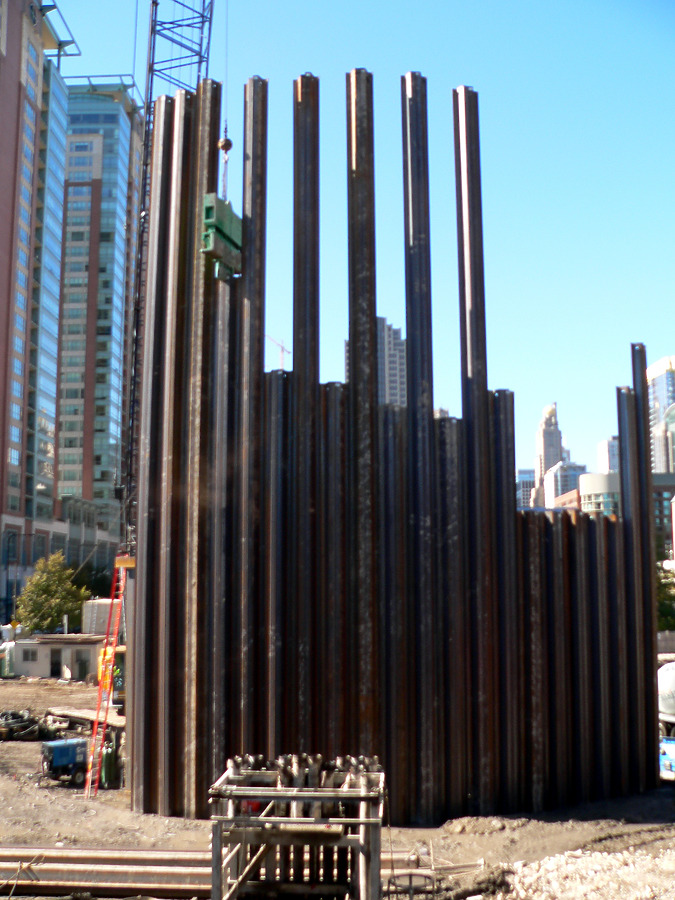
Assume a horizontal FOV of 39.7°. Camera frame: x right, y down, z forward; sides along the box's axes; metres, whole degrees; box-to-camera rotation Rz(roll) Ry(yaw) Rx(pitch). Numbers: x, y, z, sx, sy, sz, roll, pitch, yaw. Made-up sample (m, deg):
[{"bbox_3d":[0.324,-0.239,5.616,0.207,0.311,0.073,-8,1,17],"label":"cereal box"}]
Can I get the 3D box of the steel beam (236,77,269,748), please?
[{"bbox_3d":[-2.733,-0.769,29.753,0.930,24.040,0.320,-2,-10,13],"label":"steel beam"}]

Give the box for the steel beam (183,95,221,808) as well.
[{"bbox_3d":[-4.419,-0.767,30.287,0.930,24.330,0.320,-3,-10,19],"label":"steel beam"}]

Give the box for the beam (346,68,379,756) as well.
[{"bbox_3d":[0.804,-0.841,29.366,0.930,24.160,0.320,0,-9,-1],"label":"beam"}]

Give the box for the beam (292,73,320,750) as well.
[{"bbox_3d":[-0.969,-0.782,29.444,0.930,24.000,0.320,-1,-9,6],"label":"beam"}]

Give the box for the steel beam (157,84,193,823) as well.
[{"bbox_3d":[-5.305,-0.627,30.600,0.930,24.150,0.320,-4,-10,23],"label":"steel beam"}]

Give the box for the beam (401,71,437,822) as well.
[{"bbox_3d":[2.605,-0.782,29.491,0.930,24.150,0.320,1,-9,-7],"label":"beam"}]

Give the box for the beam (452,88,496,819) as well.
[{"bbox_3d":[4.409,-0.623,29.816,0.930,23.750,0.320,2,-10,-14],"label":"beam"}]

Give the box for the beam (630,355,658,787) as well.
[{"bbox_3d":[10.809,3.762,32.537,0.930,15.360,0.320,8,-12,-40],"label":"beam"}]

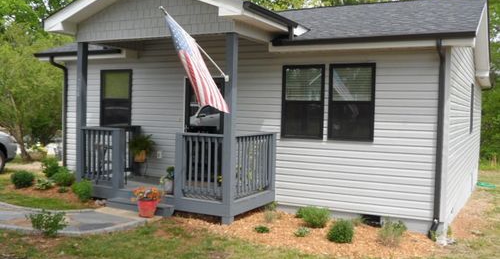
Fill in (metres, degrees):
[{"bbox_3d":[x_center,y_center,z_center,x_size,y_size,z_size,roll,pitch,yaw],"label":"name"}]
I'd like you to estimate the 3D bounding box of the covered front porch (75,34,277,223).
[{"bbox_3d":[-1.305,-0.090,8.995,3.170,2.900,1.710,3,2,27],"label":"covered front porch"}]

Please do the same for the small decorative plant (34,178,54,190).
[{"bbox_3d":[-4.187,1.121,10.300,0.400,0.220,0.370,3,2,27],"label":"small decorative plant"}]

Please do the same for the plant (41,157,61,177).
[{"bbox_3d":[-4.724,0.902,12.000,0.500,0.500,0.480,3,2,27],"label":"plant"}]

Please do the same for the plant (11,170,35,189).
[{"bbox_3d":[-4.648,0.986,10.330,0.464,0.366,0.445,2,2,26],"label":"plant"}]

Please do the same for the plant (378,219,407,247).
[{"bbox_3d":[1.968,1.422,6.980,0.380,0.360,0.360,3,2,27],"label":"plant"}]

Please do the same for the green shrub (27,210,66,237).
[{"bbox_3d":[-2.707,1.224,6.760,0.524,0.356,0.474,2,2,26],"label":"green shrub"}]

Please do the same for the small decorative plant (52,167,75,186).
[{"bbox_3d":[-3.972,0.970,10.772,0.455,0.415,0.435,2,2,26],"label":"small decorative plant"}]

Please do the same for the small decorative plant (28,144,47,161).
[{"bbox_3d":[-6.381,0.655,15.182,0.544,0.494,0.514,2,2,26],"label":"small decorative plant"}]

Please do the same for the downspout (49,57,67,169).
[{"bbox_3d":[-4.240,-0.254,11.210,0.099,2.658,0.494,2,2,26],"label":"downspout"}]

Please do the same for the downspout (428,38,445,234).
[{"bbox_3d":[2.840,0.184,7.684,0.109,2.984,0.524,2,2,26],"label":"downspout"}]

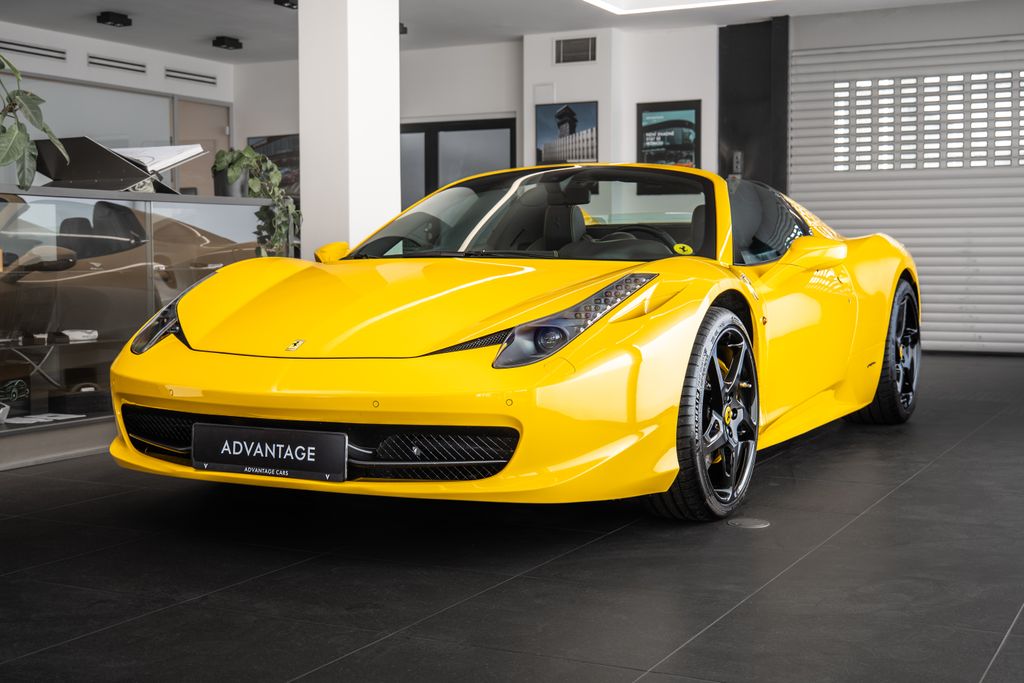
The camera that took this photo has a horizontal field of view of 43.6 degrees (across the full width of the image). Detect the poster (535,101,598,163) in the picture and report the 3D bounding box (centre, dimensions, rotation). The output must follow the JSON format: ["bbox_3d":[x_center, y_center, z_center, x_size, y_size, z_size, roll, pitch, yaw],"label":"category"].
[{"bbox_3d":[0.510,-1.778,11.826,0.653,0.847,0.030,2,4,29],"label":"poster"}]

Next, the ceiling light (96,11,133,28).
[{"bbox_3d":[-3.366,-2.734,10.871,0.140,0.084,0.245,2,4,29],"label":"ceiling light"}]

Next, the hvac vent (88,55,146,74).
[{"bbox_3d":[-3.708,-2.607,12.075,0.030,0.100,0.725,2,5,29],"label":"hvac vent"}]

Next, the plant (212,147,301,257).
[{"bbox_3d":[-1.287,-0.681,6.408,0.400,0.580,0.380,2,5,29],"label":"plant"}]

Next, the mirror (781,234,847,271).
[{"bbox_3d":[1.062,-0.318,4.516,0.210,0.130,0.150,2,4,28],"label":"mirror"}]

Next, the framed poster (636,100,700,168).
[{"bbox_3d":[1.435,-1.767,11.697,0.634,0.847,0.030,2,4,29],"label":"framed poster"}]

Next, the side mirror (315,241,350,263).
[{"bbox_3d":[-0.739,-0.373,5.458,0.220,0.110,0.150,2,5,29],"label":"side mirror"}]

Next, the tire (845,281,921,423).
[{"bbox_3d":[1.850,0.052,6.467,0.305,0.718,0.718,2,4,29],"label":"tire"}]

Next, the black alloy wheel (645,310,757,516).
[{"bbox_3d":[0.598,0.225,4.060,0.240,0.672,0.672,2,4,28],"label":"black alloy wheel"}]

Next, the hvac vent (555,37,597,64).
[{"bbox_3d":[0.588,-2.664,11.729,0.425,0.220,0.030,2,4,29],"label":"hvac vent"}]

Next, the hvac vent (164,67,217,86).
[{"bbox_3d":[-3.228,-2.669,12.944,0.030,0.100,0.730,2,5,29],"label":"hvac vent"}]

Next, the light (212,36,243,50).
[{"bbox_3d":[-2.629,-2.757,11.842,0.135,0.085,0.250,2,5,29],"label":"light"}]

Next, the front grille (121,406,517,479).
[{"bbox_3d":[-0.623,0.286,3.616,1.400,0.165,0.190,2,5,29],"label":"front grille"}]

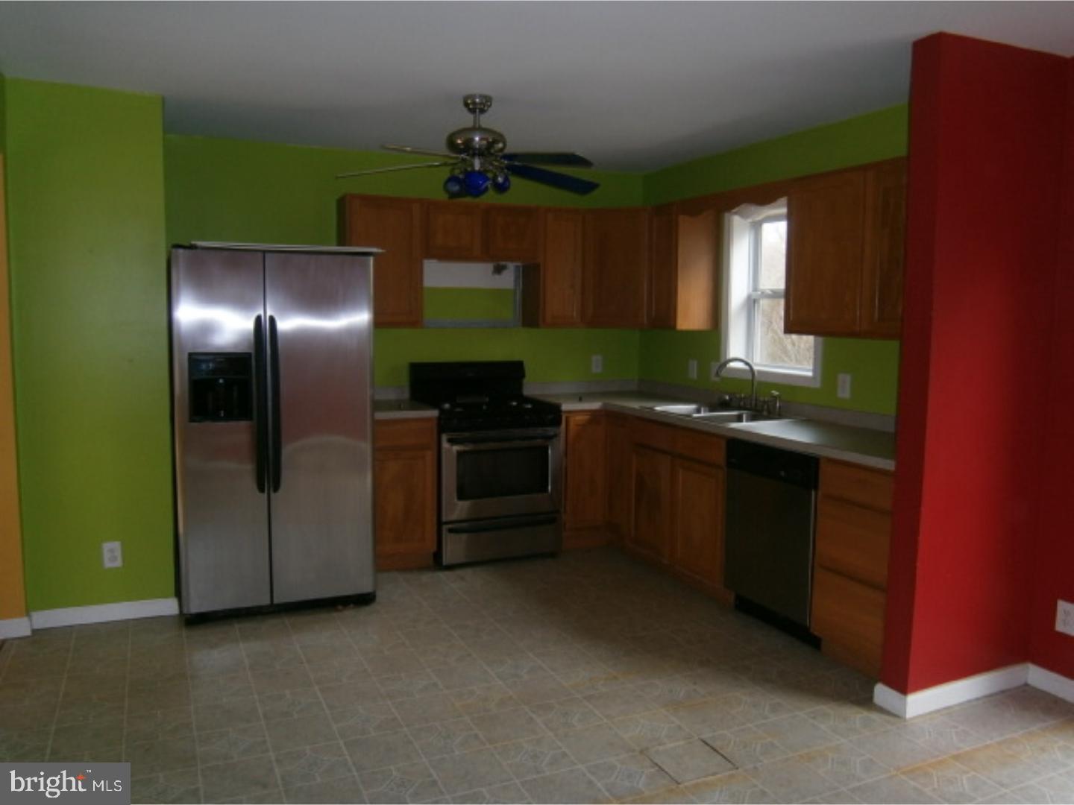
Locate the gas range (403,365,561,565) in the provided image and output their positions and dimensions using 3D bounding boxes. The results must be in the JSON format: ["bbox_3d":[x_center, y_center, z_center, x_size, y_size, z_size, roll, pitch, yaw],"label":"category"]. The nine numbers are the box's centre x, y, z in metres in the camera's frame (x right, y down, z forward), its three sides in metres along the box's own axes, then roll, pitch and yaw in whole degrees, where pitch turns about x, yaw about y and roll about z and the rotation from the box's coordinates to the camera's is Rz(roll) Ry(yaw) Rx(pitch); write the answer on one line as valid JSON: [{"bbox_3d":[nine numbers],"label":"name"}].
[{"bbox_3d":[-0.326,0.345,5.020,0.767,1.155,0.680,-3,7,-25],"label":"gas range"}]

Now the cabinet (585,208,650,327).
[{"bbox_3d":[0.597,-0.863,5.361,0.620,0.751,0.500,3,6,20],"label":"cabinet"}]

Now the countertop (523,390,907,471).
[{"bbox_3d":[0.898,0.095,4.340,0.947,0.038,2.832,-2,6,-25],"label":"countertop"}]

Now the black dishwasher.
[{"bbox_3d":[1.320,0.602,3.795,0.616,0.820,0.590,-2,6,-25],"label":"black dishwasher"}]

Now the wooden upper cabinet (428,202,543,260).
[{"bbox_3d":[-0.392,-1.051,5.051,0.762,0.353,0.320,-3,7,-25],"label":"wooden upper cabinet"}]

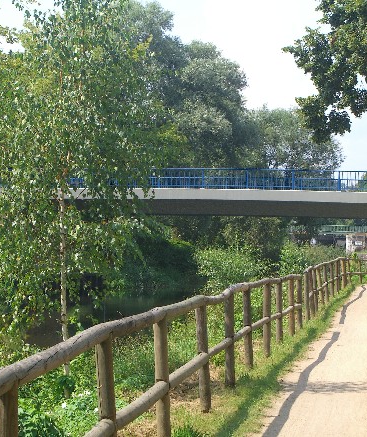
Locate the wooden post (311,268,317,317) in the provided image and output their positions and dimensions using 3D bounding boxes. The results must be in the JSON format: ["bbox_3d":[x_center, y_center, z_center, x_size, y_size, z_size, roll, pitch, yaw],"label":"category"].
[{"bbox_3d":[2.836,1.614,34.900,0.105,1.000,0.105,-4,-1,0],"label":"wooden post"}]

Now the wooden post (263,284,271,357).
[{"bbox_3d":[1.200,1.460,22.790,0.100,1.040,0.100,0,-1,0],"label":"wooden post"}]

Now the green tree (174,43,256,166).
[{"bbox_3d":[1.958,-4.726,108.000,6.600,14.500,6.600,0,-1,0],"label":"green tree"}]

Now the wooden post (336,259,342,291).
[{"bbox_3d":[4.893,1.821,50.500,0.110,1.030,0.110,-4,-1,0],"label":"wooden post"}]

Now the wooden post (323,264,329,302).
[{"bbox_3d":[3.879,1.779,43.438,0.100,1.040,0.100,-4,-1,0],"label":"wooden post"}]

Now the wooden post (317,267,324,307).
[{"bbox_3d":[3.522,1.753,41.079,0.100,1.040,0.100,-6,-1,0],"label":"wooden post"}]

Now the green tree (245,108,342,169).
[{"bbox_3d":[7.980,-2.732,115.000,7.000,10.800,7.000,0,-1,0],"label":"green tree"}]

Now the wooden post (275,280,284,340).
[{"bbox_3d":[1.590,1.532,26.500,0.105,1.000,0.105,-1,-1,0],"label":"wooden post"}]

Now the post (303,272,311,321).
[{"bbox_3d":[2.616,1.648,33.800,0.105,1.000,0.105,-5,-1,0],"label":"post"}]

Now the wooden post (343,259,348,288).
[{"bbox_3d":[5.622,1.943,56.016,0.115,1.040,0.115,-2,-1,0],"label":"wooden post"}]

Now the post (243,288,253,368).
[{"bbox_3d":[0.846,1.446,20.796,0.100,1.040,0.100,-2,-1,0],"label":"post"}]

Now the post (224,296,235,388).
[{"bbox_3d":[0.530,1.379,18.084,0.108,1.040,0.108,-1,-1,0],"label":"post"}]

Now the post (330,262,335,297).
[{"bbox_3d":[4.494,1.852,48.363,0.100,1.040,0.100,-2,-1,0],"label":"post"}]

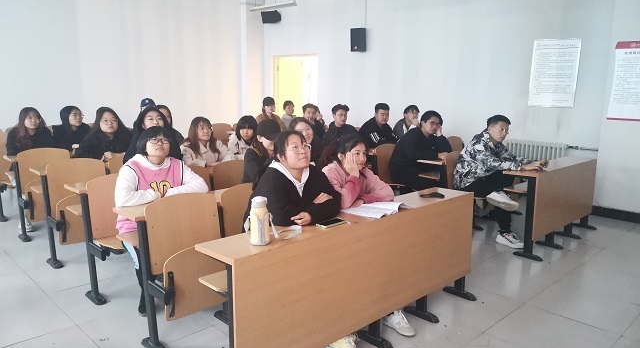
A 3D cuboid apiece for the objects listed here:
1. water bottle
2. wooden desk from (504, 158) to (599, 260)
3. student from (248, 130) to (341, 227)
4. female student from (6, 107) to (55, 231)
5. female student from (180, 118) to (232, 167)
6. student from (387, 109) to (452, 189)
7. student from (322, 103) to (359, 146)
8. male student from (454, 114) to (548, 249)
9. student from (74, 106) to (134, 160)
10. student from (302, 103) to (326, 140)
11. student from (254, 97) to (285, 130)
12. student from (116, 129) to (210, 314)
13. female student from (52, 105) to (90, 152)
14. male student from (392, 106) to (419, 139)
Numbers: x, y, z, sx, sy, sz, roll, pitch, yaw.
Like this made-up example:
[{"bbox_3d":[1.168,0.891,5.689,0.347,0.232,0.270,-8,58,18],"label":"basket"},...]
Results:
[{"bbox_3d":[-0.265,0.201,2.137,0.084,0.206,0.080,-4,11,-24],"label":"water bottle"},{"bbox_3d":[2.402,0.284,4.909,1.600,0.765,0.430,-9,14,-44],"label":"wooden desk"},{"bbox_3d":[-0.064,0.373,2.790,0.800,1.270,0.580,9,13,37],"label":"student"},{"bbox_3d":[-2.996,-0.089,5.115,0.770,1.250,0.540,9,13,37],"label":"female student"},{"bbox_3d":[-1.052,0.067,4.546,0.770,1.210,0.540,10,13,40],"label":"female student"},{"bbox_3d":[1.126,-0.051,5.090,0.531,1.214,0.708,-7,13,-39],"label":"student"},{"bbox_3d":[0.372,-0.207,5.849,0.511,1.253,0.708,-7,13,-39],"label":"student"},{"bbox_3d":[1.702,0.059,4.508,0.550,1.204,0.786,-8,13,-41],"label":"male student"},{"bbox_3d":[-1.996,0.001,4.549,0.531,1.248,0.688,-7,13,-39],"label":"student"},{"bbox_3d":[-0.114,-0.298,6.398,0.511,1.239,0.708,-5,11,-29],"label":"student"},{"bbox_3d":[-0.706,-0.452,7.046,0.491,1.312,0.659,-4,11,-26],"label":"student"},{"bbox_3d":[-1.012,0.301,3.032,0.531,1.189,0.639,-6,12,-34],"label":"student"},{"bbox_3d":[-2.710,-0.153,5.438,0.760,1.270,0.530,8,13,35],"label":"female student"},{"bbox_3d":[1.035,-0.276,6.451,0.740,1.270,0.530,9,13,37],"label":"male student"}]

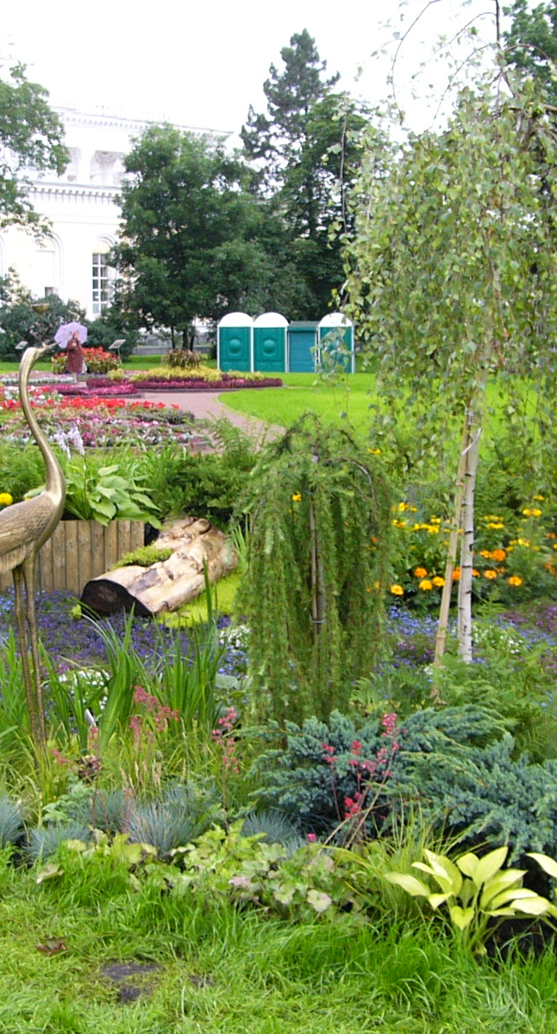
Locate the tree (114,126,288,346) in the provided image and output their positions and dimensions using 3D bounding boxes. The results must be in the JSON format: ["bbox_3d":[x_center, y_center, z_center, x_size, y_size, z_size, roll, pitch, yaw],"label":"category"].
[{"bbox_3d":[-3.434,-12.114,67.019,7.679,10.200,7.679,0,7,0],"label":"tree"}]

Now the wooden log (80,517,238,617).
[{"bbox_3d":[-0.672,0.297,8.700,0.460,0.380,1.050,3,17,23],"label":"wooden log"}]

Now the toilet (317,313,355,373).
[{"bbox_3d":[2.062,-6.145,53.652,1.180,2.250,1.200,0,7,-3],"label":"toilet"}]

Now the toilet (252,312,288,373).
[{"bbox_3d":[-0.315,-5.958,52.000,1.130,2.200,1.150,0,7,0],"label":"toilet"}]

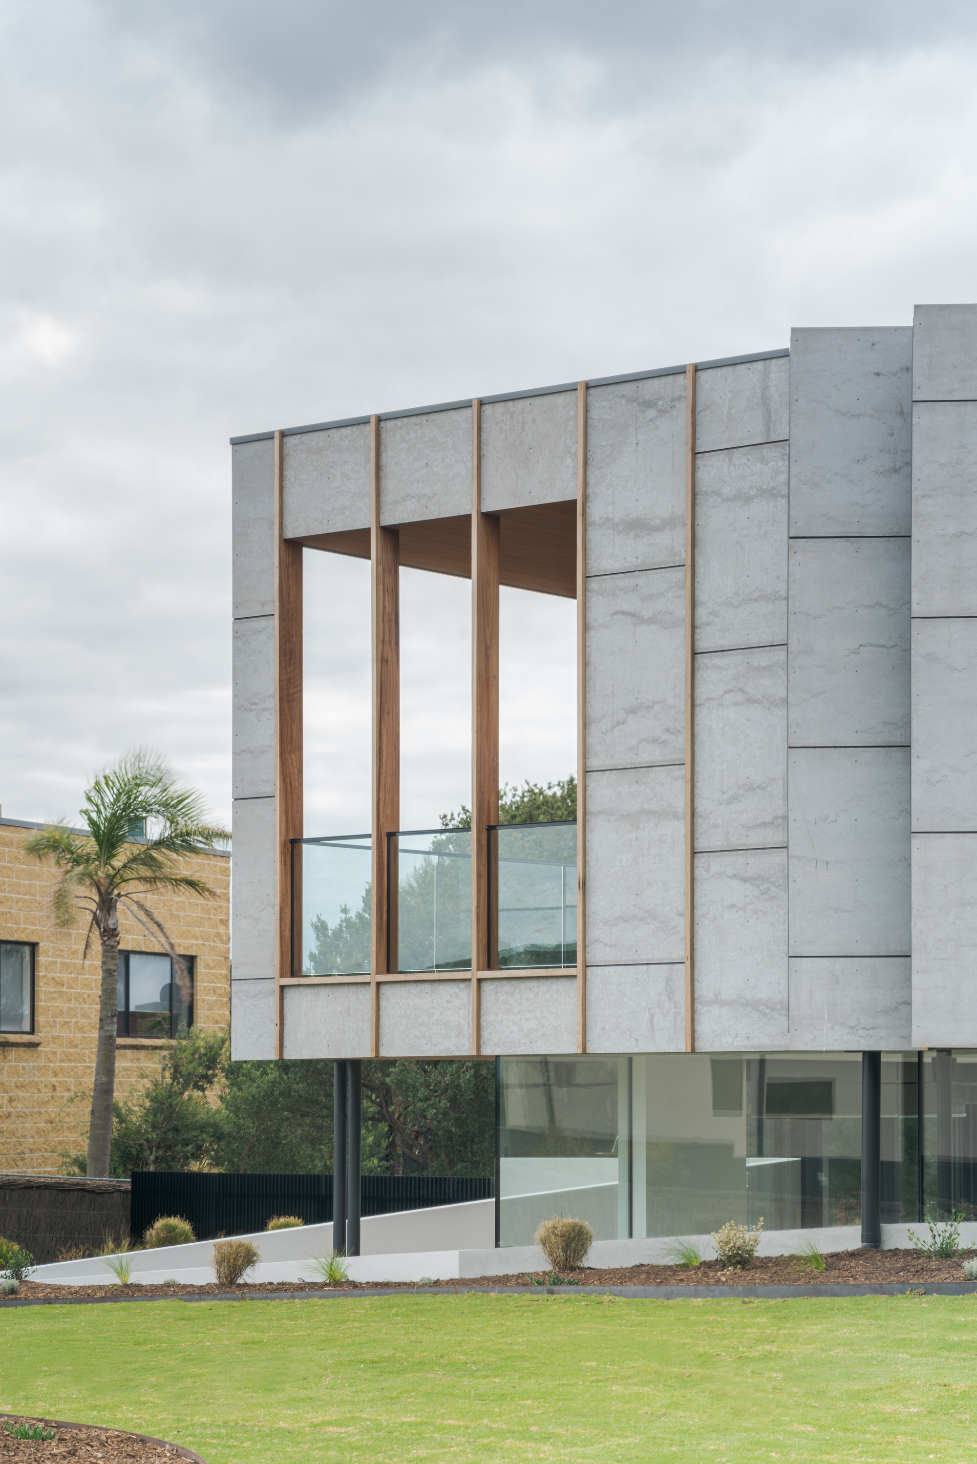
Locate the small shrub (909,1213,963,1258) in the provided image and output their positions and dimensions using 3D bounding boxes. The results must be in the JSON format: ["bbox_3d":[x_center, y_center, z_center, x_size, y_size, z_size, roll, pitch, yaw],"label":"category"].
[{"bbox_3d":[2.493,2.805,19.257,0.258,0.249,0.280,0,-6,0],"label":"small shrub"}]

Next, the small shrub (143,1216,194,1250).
[{"bbox_3d":[-2.358,3.731,25.610,0.358,0.297,0.370,0,-6,0],"label":"small shrub"}]

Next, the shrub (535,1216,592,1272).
[{"bbox_3d":[0.449,3.075,20.784,0.355,0.323,0.340,0,-6,0],"label":"shrub"}]

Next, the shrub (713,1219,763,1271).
[{"bbox_3d":[1.434,2.948,19.897,0.277,0.290,0.290,0,-6,0],"label":"shrub"}]

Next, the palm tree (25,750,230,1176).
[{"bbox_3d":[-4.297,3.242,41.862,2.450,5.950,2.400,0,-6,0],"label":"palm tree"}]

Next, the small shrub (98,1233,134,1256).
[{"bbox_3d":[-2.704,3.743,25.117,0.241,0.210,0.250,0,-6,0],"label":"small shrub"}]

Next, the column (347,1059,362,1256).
[{"bbox_3d":[-0.881,2.827,22.754,0.088,1.350,0.088,0,-6,0],"label":"column"}]

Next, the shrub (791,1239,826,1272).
[{"bbox_3d":[1.802,2.950,19.454,0.182,0.188,0.200,0,-6,0],"label":"shrub"}]

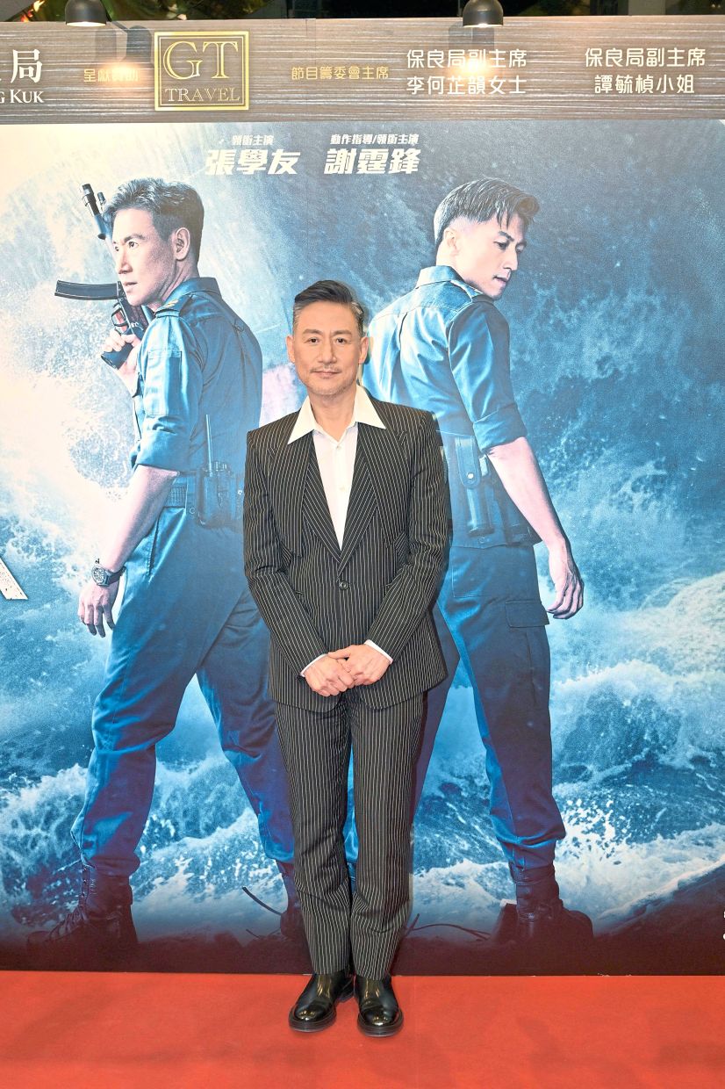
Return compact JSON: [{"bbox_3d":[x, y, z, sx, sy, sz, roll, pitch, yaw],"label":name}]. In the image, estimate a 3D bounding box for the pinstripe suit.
[{"bbox_3d":[-0.041,0.338,2.985,0.485,1.385,0.300,0,3,1],"label":"pinstripe suit"}]

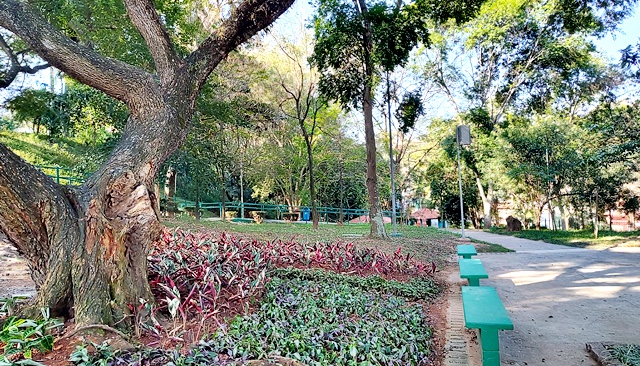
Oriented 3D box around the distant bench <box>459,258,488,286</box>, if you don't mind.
[{"bbox_3d":[2.497,1.596,6.956,0.378,0.450,1.723,-3,-3,17],"label":"distant bench"}]

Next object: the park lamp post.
[{"bbox_3d":[5.988,-0.043,17.732,0.550,4.650,0.450,-2,-3,0],"label":"park lamp post"}]

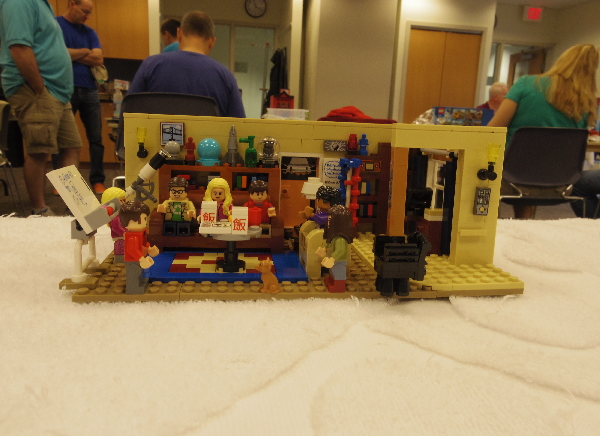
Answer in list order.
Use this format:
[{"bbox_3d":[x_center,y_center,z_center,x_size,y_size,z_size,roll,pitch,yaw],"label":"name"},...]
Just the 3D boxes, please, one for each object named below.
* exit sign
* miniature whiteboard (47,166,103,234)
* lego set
[{"bbox_3d":[3.527,-3.098,7.100,0.320,0.210,0.060,-2,12,-20],"label":"exit sign"},{"bbox_3d":[-0.107,-0.010,0.230,0.004,0.032,0.032,-29,14,-1],"label":"miniature whiteboard"},{"bbox_3d":[-0.005,-0.015,0.281,0.233,0.086,0.130,1,11,-8],"label":"lego set"}]

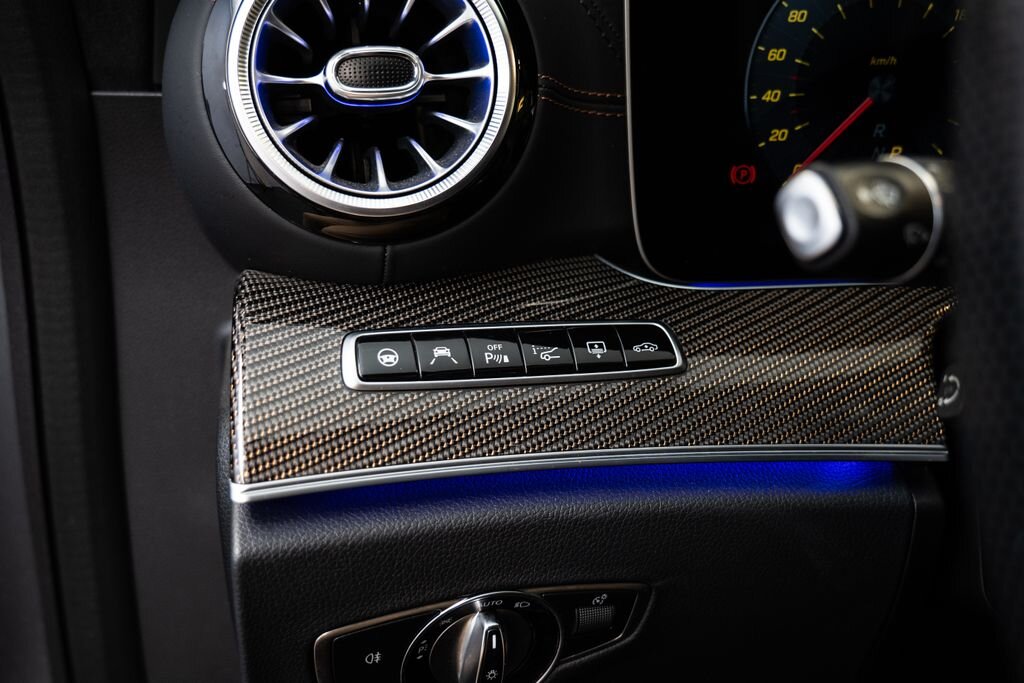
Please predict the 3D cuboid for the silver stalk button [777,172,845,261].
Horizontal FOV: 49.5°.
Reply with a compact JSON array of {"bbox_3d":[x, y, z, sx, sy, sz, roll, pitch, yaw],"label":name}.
[{"bbox_3d":[0.085,-0.036,0.318,0.009,0.025,0.020,-5,18,-32],"label":"silver stalk button"}]

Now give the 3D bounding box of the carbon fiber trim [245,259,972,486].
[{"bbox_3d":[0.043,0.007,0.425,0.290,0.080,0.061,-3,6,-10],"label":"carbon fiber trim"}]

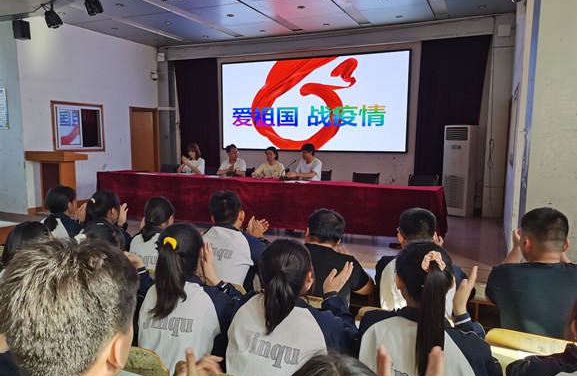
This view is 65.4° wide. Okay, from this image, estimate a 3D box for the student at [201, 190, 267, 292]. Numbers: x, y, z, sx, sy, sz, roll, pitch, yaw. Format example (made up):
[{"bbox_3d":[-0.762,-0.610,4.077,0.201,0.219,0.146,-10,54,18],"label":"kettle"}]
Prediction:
[{"bbox_3d":[-0.276,0.623,2.948,0.480,1.250,0.720,3,7,25],"label":"student"}]

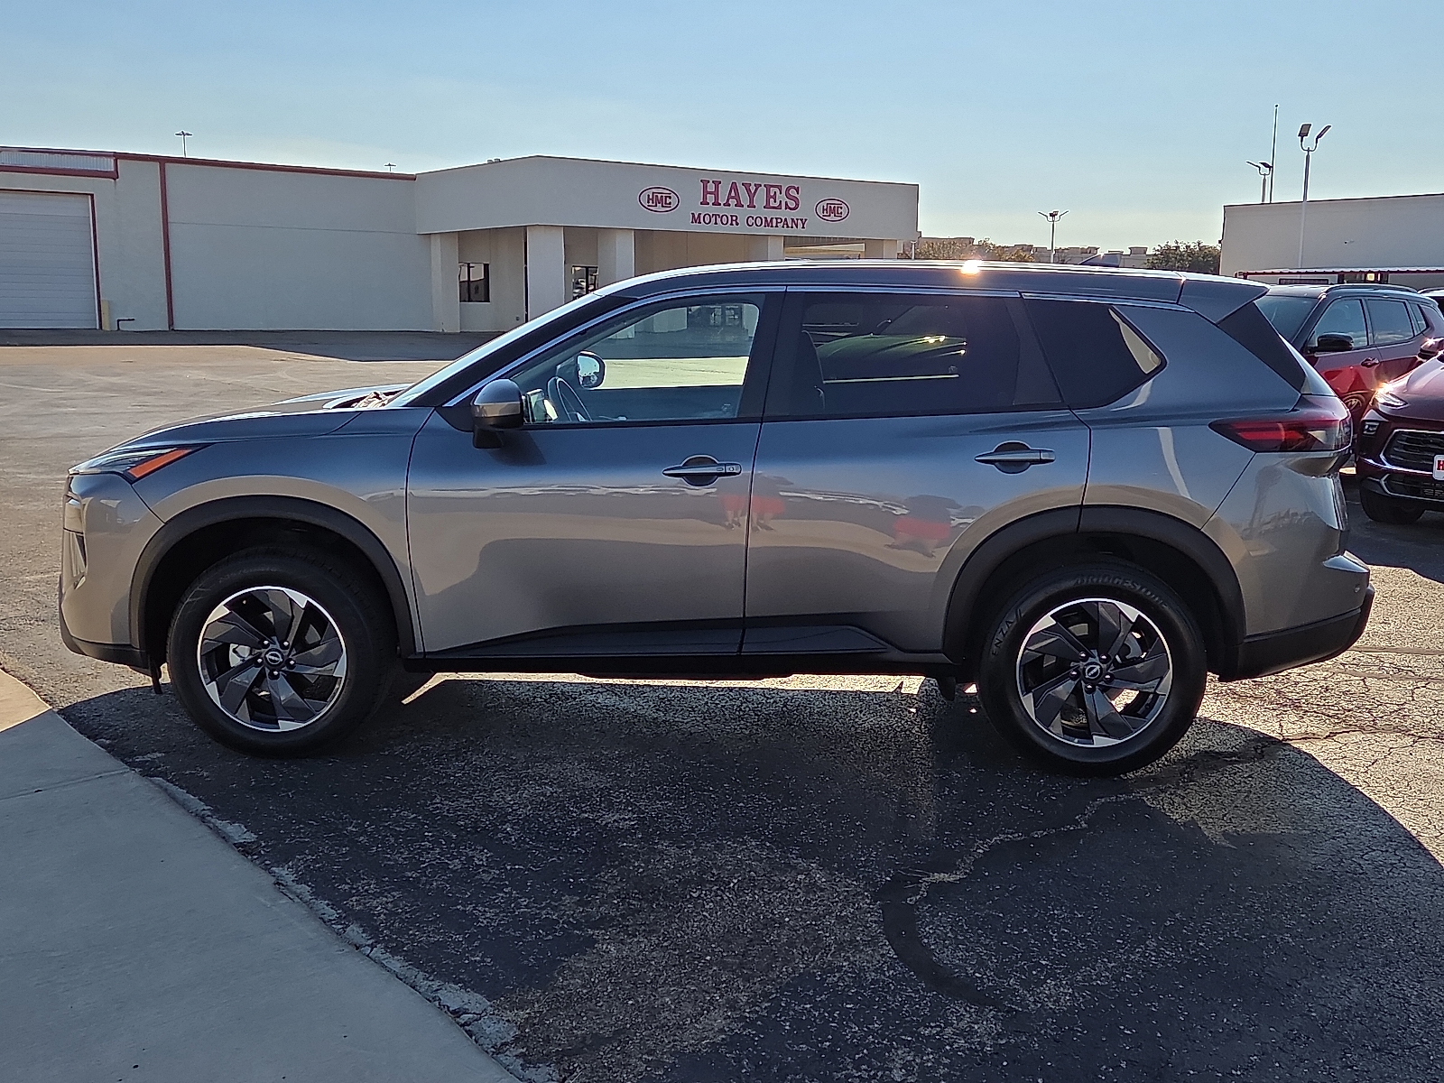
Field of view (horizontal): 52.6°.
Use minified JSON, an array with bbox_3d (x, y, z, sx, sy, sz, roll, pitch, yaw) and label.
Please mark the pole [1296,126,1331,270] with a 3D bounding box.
[{"bbox_3d":[20.427,-10.673,51.090,1.200,7.727,0.850,4,10,21],"label":"pole"}]

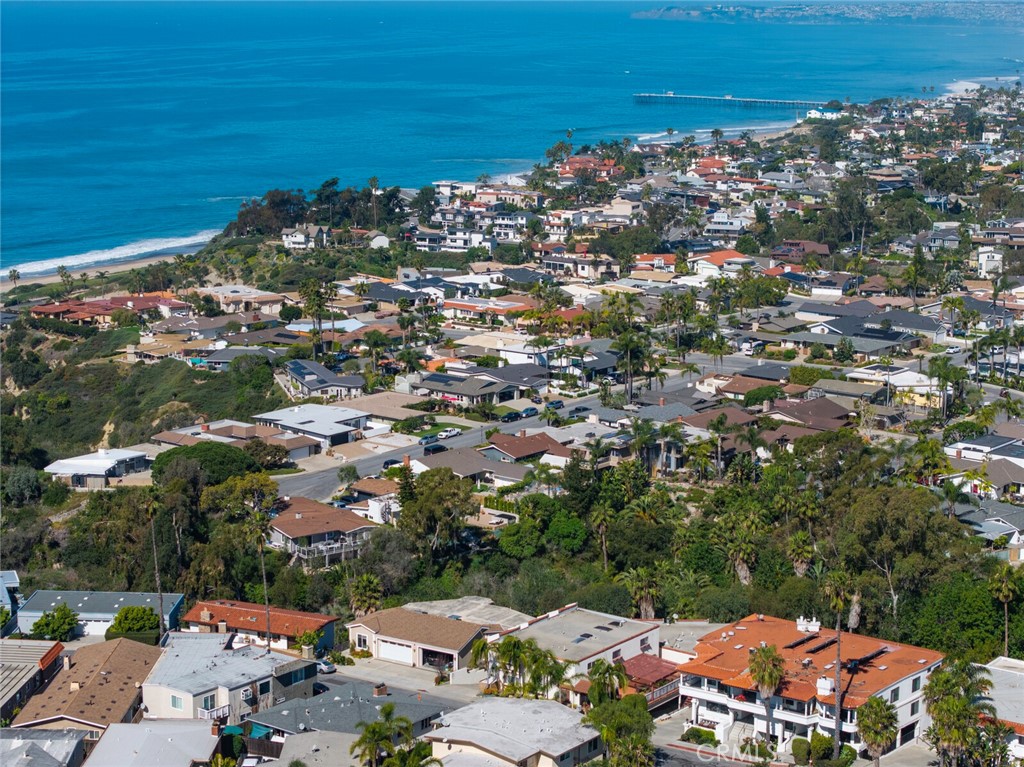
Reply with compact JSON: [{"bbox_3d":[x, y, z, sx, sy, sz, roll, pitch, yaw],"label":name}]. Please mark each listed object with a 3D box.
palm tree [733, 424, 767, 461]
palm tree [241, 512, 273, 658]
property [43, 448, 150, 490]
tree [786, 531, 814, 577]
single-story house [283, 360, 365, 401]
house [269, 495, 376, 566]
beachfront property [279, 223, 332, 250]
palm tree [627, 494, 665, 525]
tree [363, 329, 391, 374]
[{"bbox_3d":[45.690,13.480,399.170,6.200,11.000,6.200,0,11,0],"label":"palm tree"},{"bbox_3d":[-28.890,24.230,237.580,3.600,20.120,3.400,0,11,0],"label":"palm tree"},{"bbox_3d":[-80.300,16.350,400.410,12.900,3.800,18.600,3,11,15],"label":"property"},{"bbox_3d":[44.590,27.300,320.770,4.400,9.000,4.400,0,11,0],"label":"tree"},{"bbox_3d":[-44.800,-0.700,498.710,14.800,4.700,31.000,-4,11,-19],"label":"single-story house"},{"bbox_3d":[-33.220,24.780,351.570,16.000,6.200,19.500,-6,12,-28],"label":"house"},{"bbox_3d":[-72.700,-52.550,731.470,17.500,8.300,13.000,3,11,14],"label":"beachfront property"},{"bbox_3d":[23.860,23.060,370.520,6.600,6.200,6.600,0,11,0],"label":"palm tree"},{"bbox_3d":[-31.950,-7.570,489.030,6.300,11.000,6.300,0,11,0],"label":"tree"}]

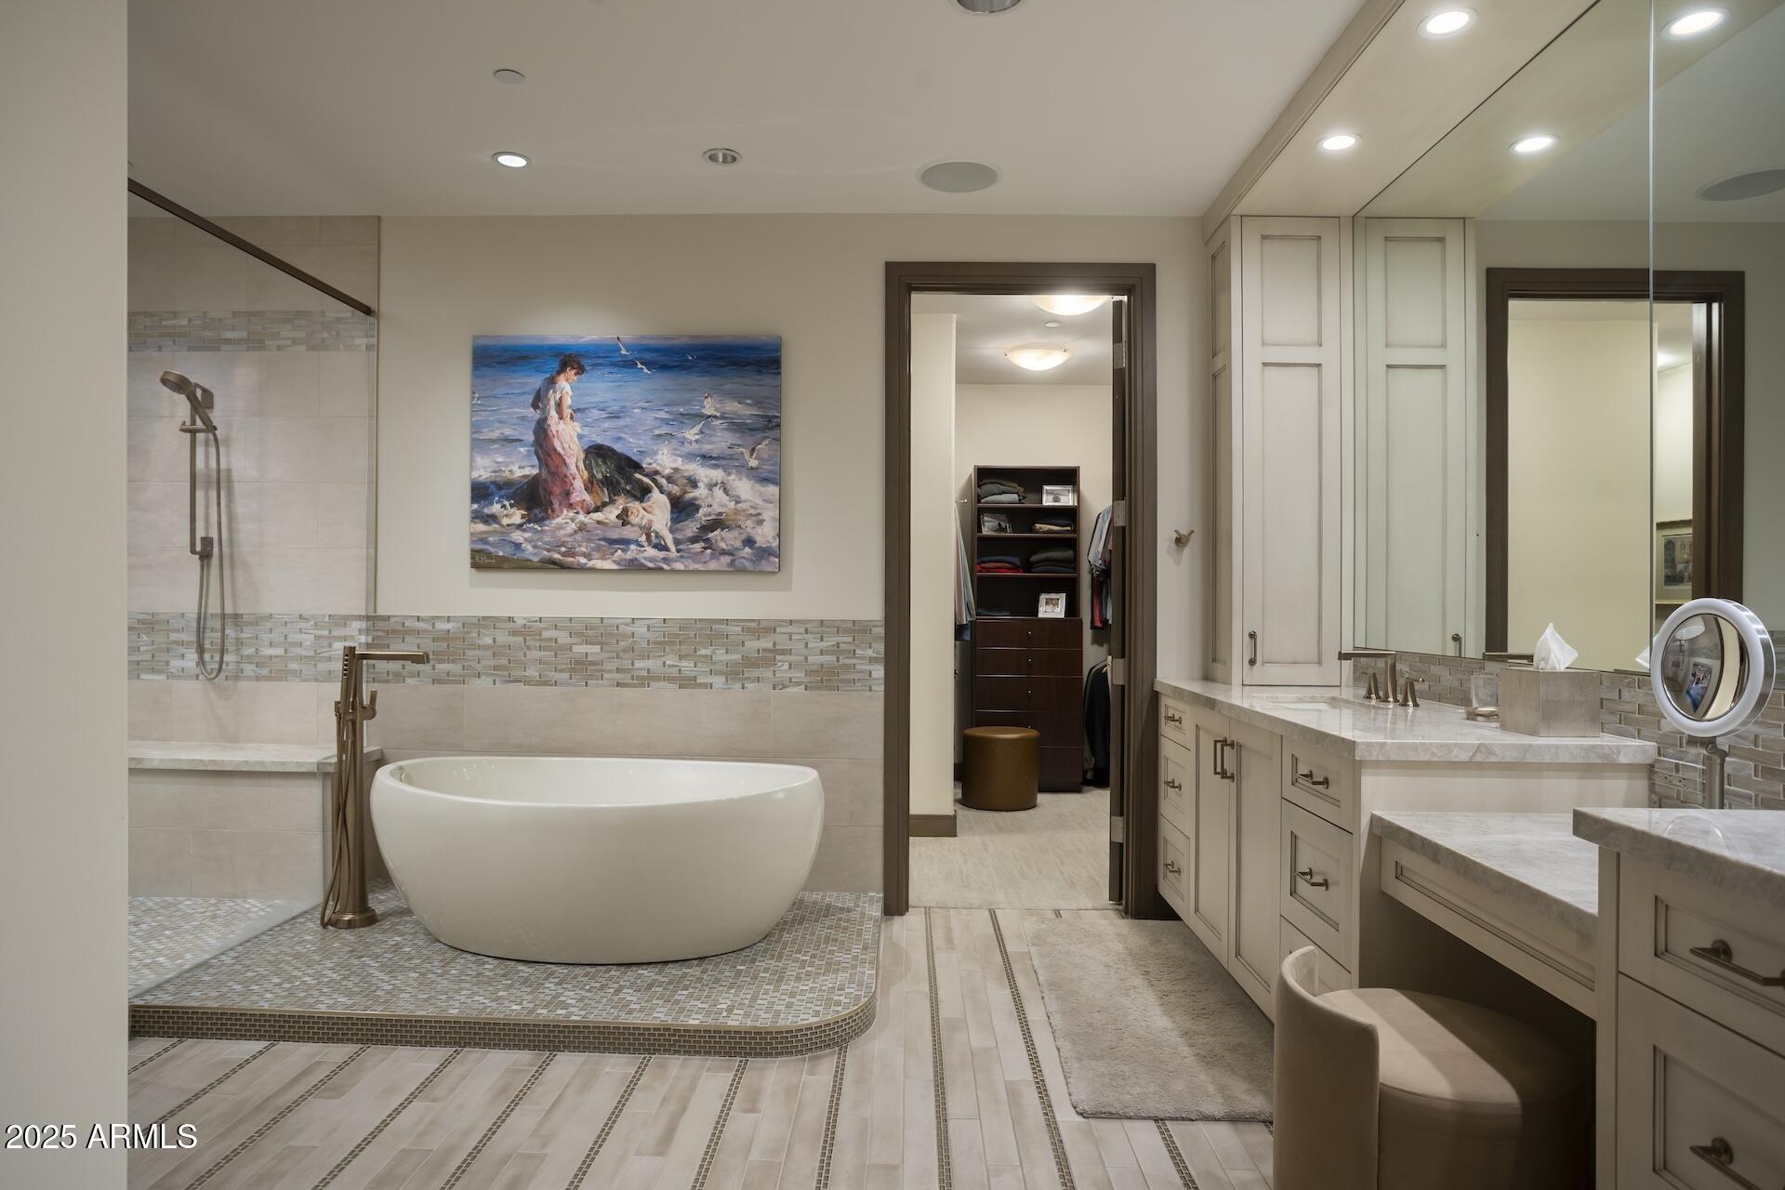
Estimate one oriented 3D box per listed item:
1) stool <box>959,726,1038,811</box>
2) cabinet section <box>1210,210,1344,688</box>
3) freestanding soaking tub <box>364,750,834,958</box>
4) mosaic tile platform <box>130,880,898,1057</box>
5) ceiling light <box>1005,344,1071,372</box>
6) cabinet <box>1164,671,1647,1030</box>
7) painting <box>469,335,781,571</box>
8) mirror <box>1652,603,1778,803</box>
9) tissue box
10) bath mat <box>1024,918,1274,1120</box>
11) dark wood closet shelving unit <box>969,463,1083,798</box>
[{"bbox_3d":[0.652,1.062,6.369,0.465,0.428,0.465,0,-1,1],"label":"stool"},{"bbox_3d":[1.423,-0.506,3.880,0.415,1.686,0.323,0,0,1],"label":"cabinet section"},{"bbox_3d":[-0.980,0.885,3.532,1.495,0.537,0.910,0,-1,1],"label":"freestanding soaking tub"},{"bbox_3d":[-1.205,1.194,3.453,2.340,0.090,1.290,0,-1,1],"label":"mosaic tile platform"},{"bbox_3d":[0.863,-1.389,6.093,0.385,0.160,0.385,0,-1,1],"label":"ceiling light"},{"bbox_3d":[1.348,0.793,3.180,0.660,0.919,1.805,0,-1,1],"label":"cabinet"},{"bbox_3d":[-1.043,-0.554,4.101,1.210,0.921,0.040,0,-1,1],"label":"painting"},{"bbox_3d":[1.385,0.238,1.747,0.150,0.465,0.235,0,-1,-2],"label":"mirror"},{"bbox_3d":[1.554,0.253,2.457,0.140,0.152,0.155,0,-1,1],"label":"tissue box"},{"bbox_3d":[0.786,1.239,3.220,0.630,0.022,1.575,0,-1,3],"label":"bath mat"},{"bbox_3d":[0.897,0.214,7.021,0.695,2.138,0.470,0,-1,1],"label":"dark wood closet shelving unit"}]

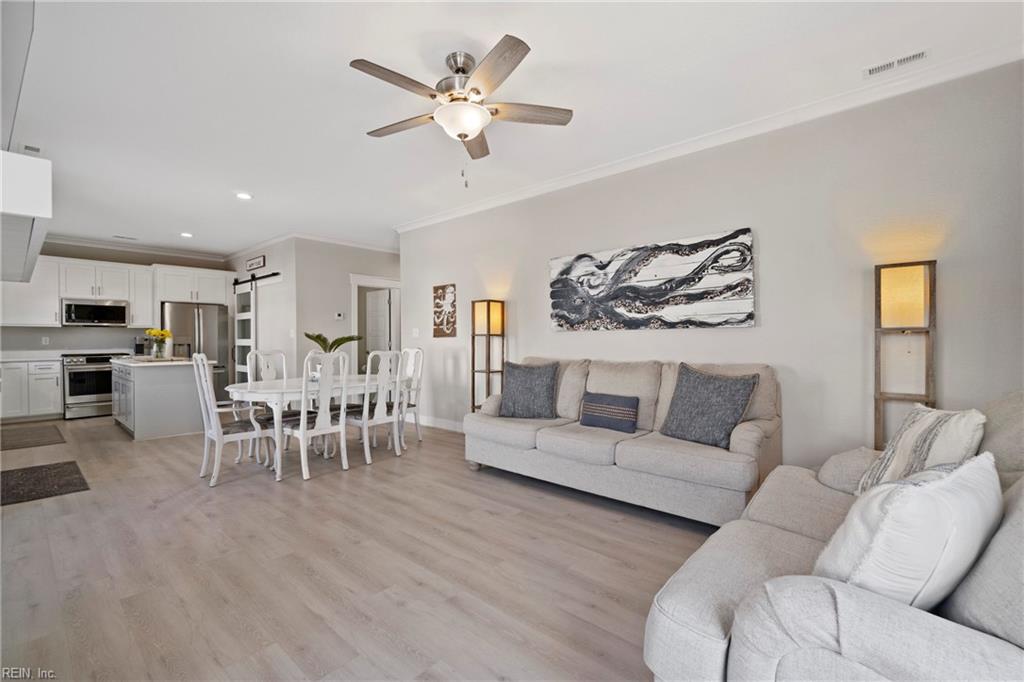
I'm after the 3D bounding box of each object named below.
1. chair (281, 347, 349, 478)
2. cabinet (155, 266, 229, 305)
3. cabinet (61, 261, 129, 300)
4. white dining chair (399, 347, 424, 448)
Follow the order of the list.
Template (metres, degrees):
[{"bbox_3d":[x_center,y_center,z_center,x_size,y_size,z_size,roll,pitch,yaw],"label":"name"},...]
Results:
[{"bbox_3d":[-1.787,0.625,3.869,0.580,1.075,0.545,0,0,41],"label":"chair"},{"bbox_3d":[-5.885,-0.974,7.759,0.610,0.580,1.060,0,0,41],"label":"cabinet"},{"bbox_3d":[-6.802,-0.944,6.956,0.330,0.580,0.805,0,0,41],"label":"cabinet"},{"bbox_3d":[-1.355,0.621,4.893,0.560,1.070,0.570,0,1,41],"label":"white dining chair"}]

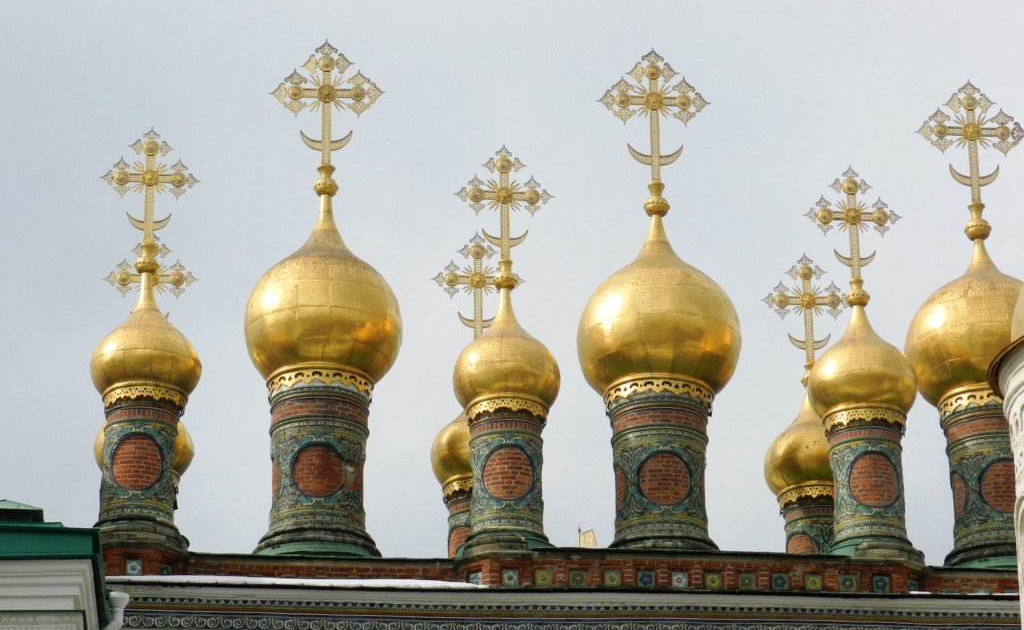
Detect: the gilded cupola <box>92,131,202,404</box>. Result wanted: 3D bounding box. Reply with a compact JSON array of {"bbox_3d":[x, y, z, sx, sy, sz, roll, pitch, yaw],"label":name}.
[{"bbox_3d":[-7.042,-0.984,66.139,2.152,5.963,2.152,2,-24,-6],"label":"gilded cupola"}]

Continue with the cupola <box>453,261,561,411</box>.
[{"bbox_3d":[-0.093,0.476,66.315,2.099,3.362,2.099,2,-24,-6],"label":"cupola"}]

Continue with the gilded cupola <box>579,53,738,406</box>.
[{"bbox_3d":[2.986,-1.923,70.167,3.318,8.092,3.318,2,-24,-6],"label":"gilded cupola"}]

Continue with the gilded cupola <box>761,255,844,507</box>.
[{"bbox_3d":[6.293,1.319,71.550,2.131,5.772,2.131,2,-24,-6],"label":"gilded cupola"}]

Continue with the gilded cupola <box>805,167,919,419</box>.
[{"bbox_3d":[6.872,-0.448,67.542,2.152,5.602,2.152,2,-24,-6],"label":"gilded cupola"}]

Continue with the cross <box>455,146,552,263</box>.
[{"bbox_3d":[-0.136,-2.231,67.500,1.992,2.549,0.200,2,-24,-6],"label":"cross"}]

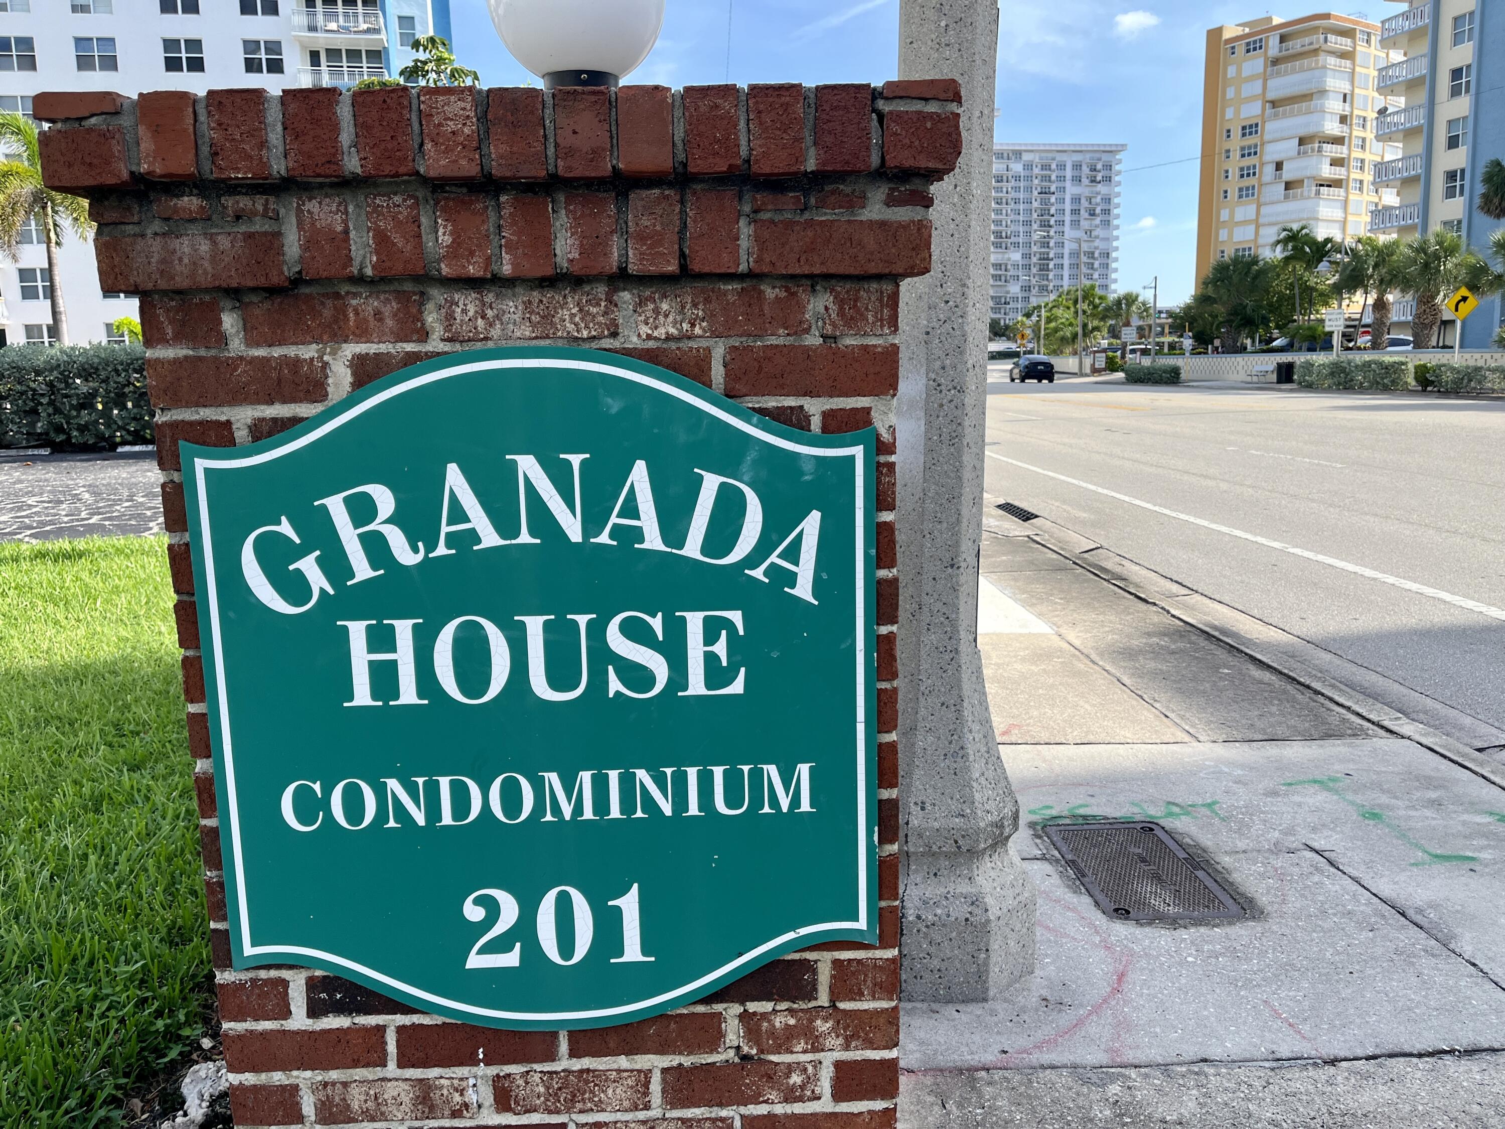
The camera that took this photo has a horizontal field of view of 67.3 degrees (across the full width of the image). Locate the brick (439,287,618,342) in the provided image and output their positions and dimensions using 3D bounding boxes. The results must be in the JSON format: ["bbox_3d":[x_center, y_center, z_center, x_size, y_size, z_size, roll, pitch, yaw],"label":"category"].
[{"bbox_3d":[-0.256,-0.295,1.342,0.200,0.053,0.091,-1,10,-1],"label":"brick"}]

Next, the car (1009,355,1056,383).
[{"bbox_3d":[15.150,-10.646,61.264,1.900,1.500,4.720,-1,10,3],"label":"car"}]

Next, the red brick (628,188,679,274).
[{"bbox_3d":[-0.111,-0.381,1.340,0.053,0.087,0.198,-2,9,-1],"label":"red brick"}]

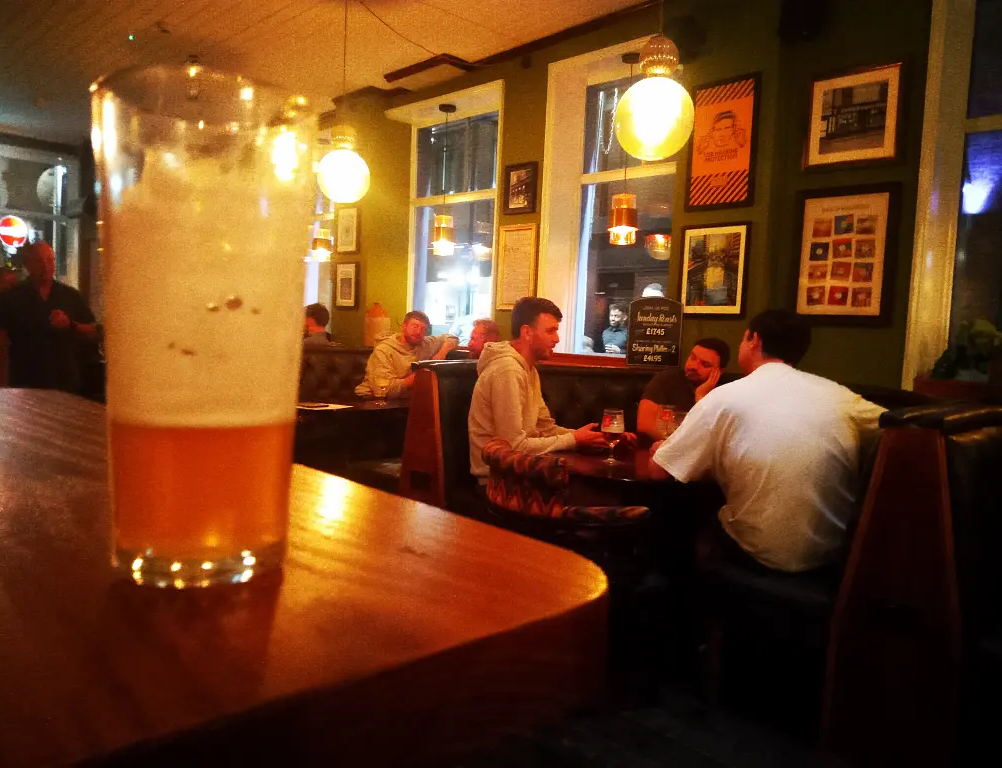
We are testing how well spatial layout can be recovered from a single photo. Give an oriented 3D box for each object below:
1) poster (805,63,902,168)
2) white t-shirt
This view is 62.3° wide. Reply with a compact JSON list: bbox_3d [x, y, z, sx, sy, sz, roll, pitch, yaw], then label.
[{"bbox_3d":[1.722,-1.300,4.054,0.030,0.449,0.441,0,5,-45],"label":"poster"},{"bbox_3d":[0.882,0.262,2.720,0.640,0.670,0.440,1,5,-15],"label":"white t-shirt"}]

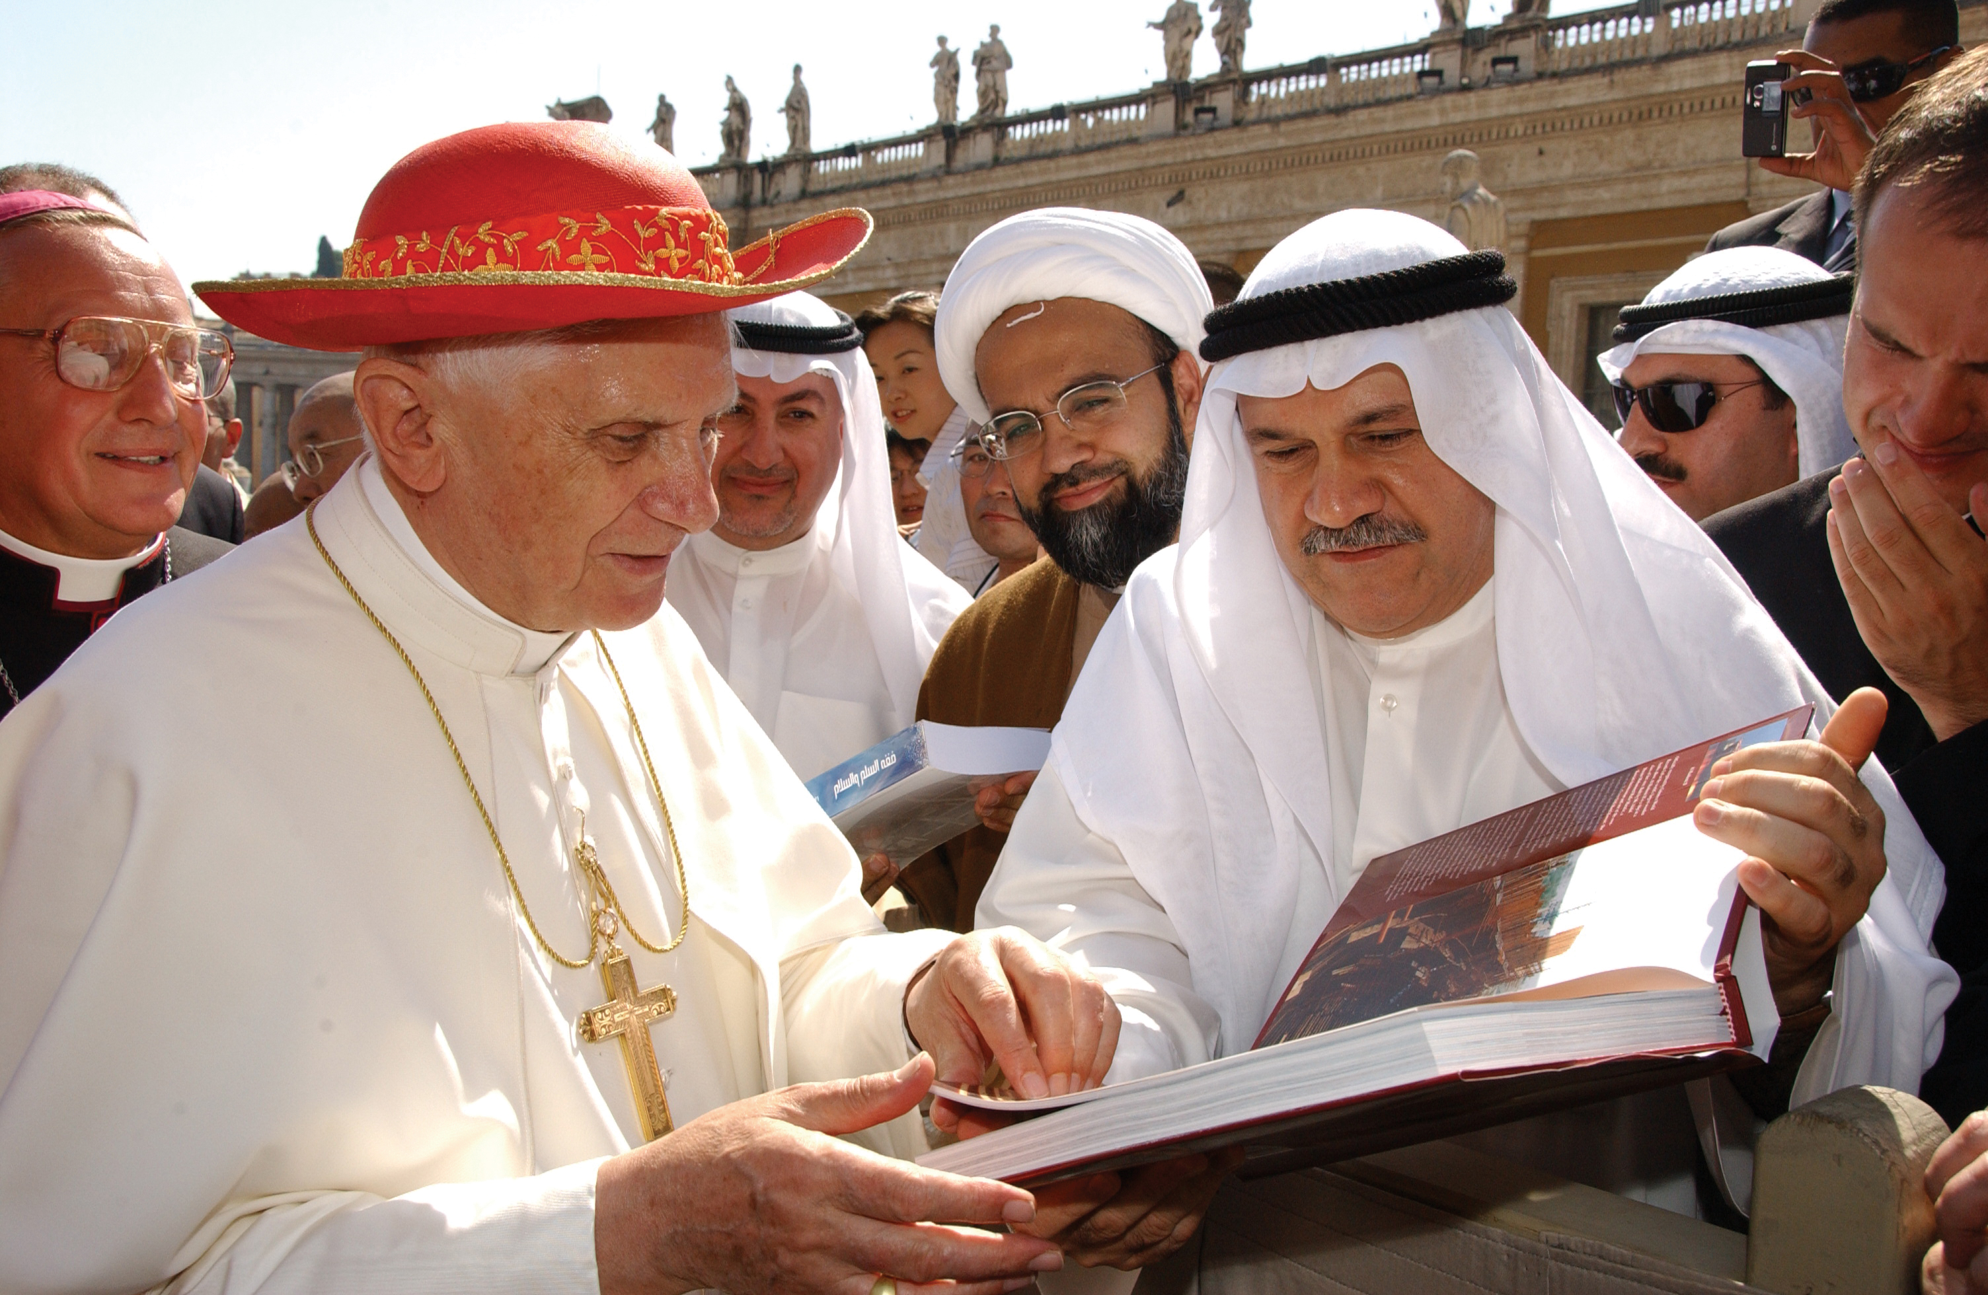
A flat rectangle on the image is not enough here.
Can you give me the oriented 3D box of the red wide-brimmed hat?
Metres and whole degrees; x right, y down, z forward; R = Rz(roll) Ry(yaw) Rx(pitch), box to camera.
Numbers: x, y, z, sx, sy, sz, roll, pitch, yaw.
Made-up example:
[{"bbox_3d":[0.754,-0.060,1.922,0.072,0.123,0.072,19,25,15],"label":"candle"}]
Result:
[{"bbox_3d":[-0.262,-0.236,1.030,0.390,0.125,0.350,-2,5,13],"label":"red wide-brimmed hat"}]

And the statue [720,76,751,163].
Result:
[{"bbox_3d":[-9.460,-19.300,66.000,1.050,3.150,0.800,6,7,33],"label":"statue"}]

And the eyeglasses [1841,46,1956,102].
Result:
[{"bbox_3d":[0.929,-0.590,1.874,0.150,0.050,0.145,-21,13,-19],"label":"eyeglasses"}]

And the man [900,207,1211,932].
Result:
[{"bbox_3d":[0.060,0.500,1.520,0.560,1.730,0.460,6,7,30],"label":"man"}]

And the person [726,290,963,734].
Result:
[{"bbox_3d":[-0.280,0.460,2.040,0.540,1.700,0.360,3,6,3],"label":"person"}]

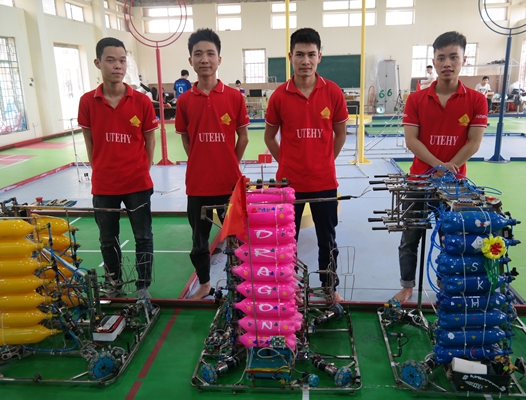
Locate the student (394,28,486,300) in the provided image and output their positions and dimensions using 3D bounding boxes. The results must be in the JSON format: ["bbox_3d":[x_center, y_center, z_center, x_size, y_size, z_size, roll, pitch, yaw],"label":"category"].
[{"bbox_3d":[1.086,-0.155,2.758,0.550,1.655,0.360,3,16,16],"label":"student"}]

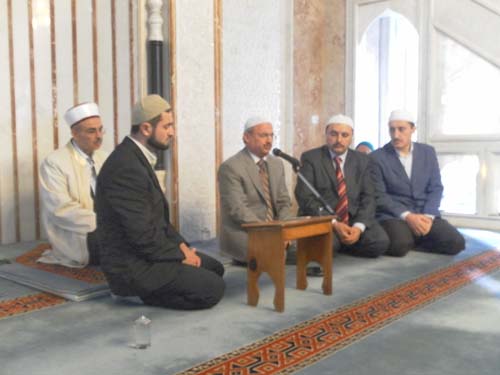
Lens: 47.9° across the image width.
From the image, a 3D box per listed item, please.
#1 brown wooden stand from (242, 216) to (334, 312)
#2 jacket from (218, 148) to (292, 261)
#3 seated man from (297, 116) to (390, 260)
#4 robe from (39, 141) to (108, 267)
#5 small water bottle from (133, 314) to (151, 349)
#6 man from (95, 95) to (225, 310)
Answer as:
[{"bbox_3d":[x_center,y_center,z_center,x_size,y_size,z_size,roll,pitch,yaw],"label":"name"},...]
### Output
[{"bbox_3d":[0.188,0.329,2.575,0.214,0.373,0.445,3,5,39],"label":"brown wooden stand"},{"bbox_3d":[0.035,0.095,3.554,0.500,0.670,0.440,-3,5,-40],"label":"jacket"},{"bbox_3d":[0.610,-0.032,3.806,0.570,0.930,0.640,-1,4,-12],"label":"seated man"},{"bbox_3d":[-1.050,0.079,3.493,0.500,0.750,0.520,3,5,38],"label":"robe"},{"bbox_3d":[-0.377,0.496,1.970,0.058,0.118,0.058,0,4,0],"label":"small water bottle"},{"bbox_3d":[-0.420,0.038,2.638,0.660,0.945,0.540,0,4,-6],"label":"man"}]

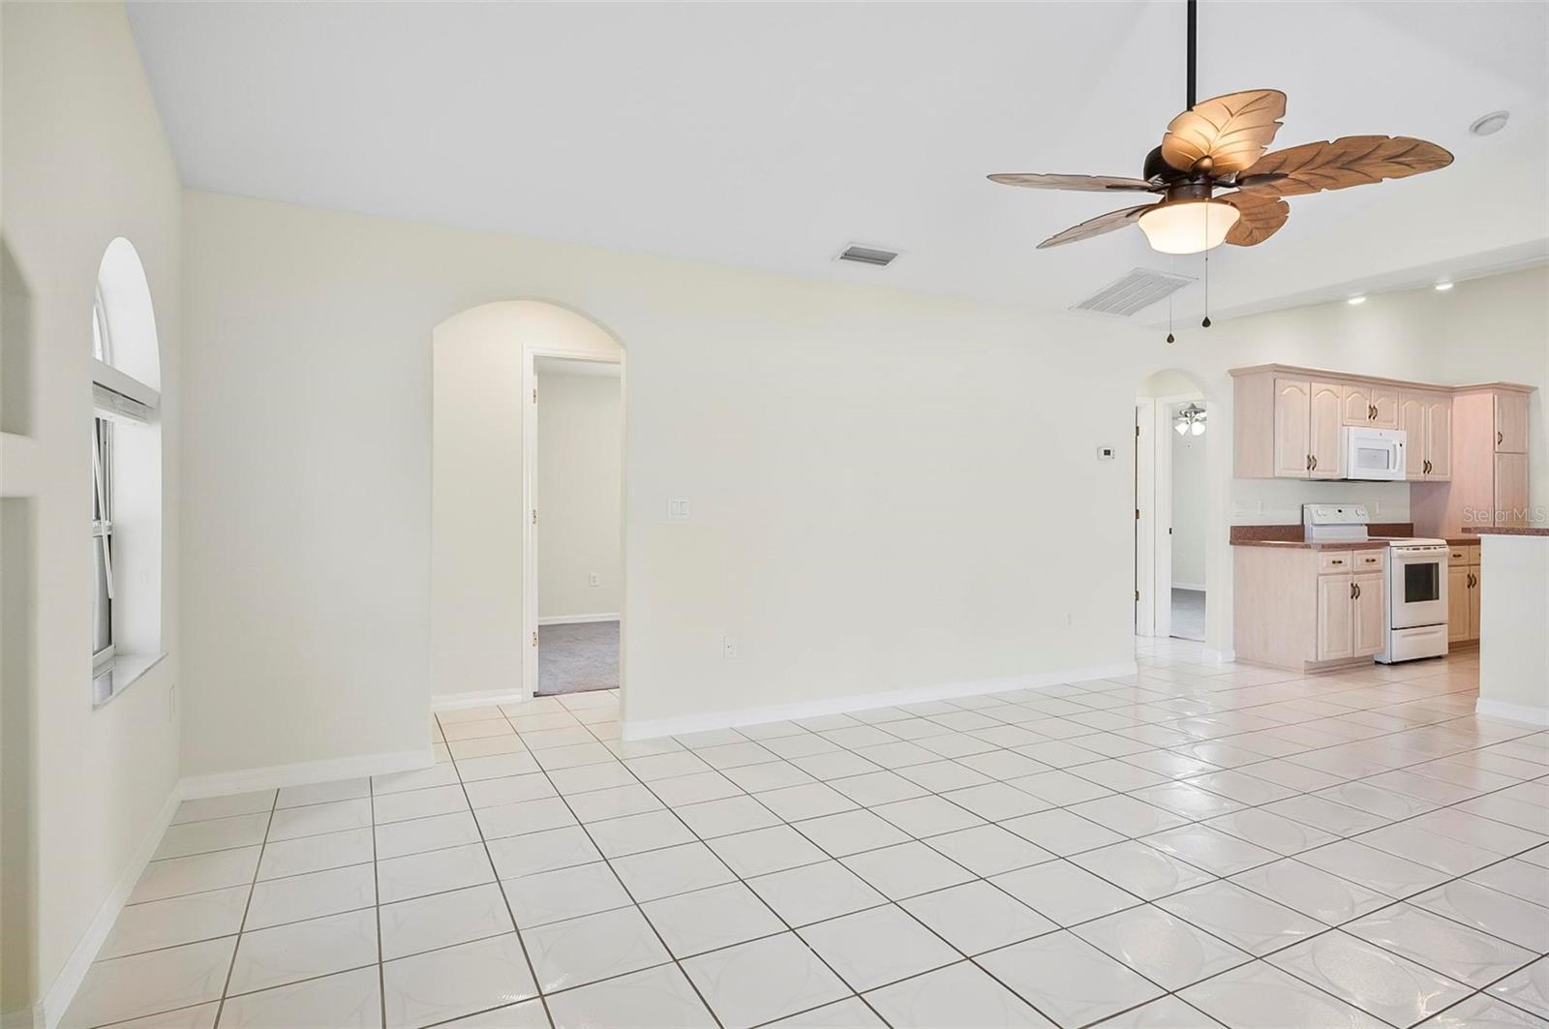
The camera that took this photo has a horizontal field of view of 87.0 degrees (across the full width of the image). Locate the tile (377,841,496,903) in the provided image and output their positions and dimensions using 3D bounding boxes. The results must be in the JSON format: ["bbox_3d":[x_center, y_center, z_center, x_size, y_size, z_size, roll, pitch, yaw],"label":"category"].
[{"bbox_3d":[-1.079,1.141,2.602,0.332,0.010,0.332,0,1,-27],"label":"tile"}]

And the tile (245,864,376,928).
[{"bbox_3d":[-1.361,1.127,2.414,0.327,0.010,0.324,0,1,-27],"label":"tile"}]

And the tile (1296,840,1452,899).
[{"bbox_3d":[1.918,1.141,2.627,0.332,0.010,0.332,0,1,-27],"label":"tile"}]

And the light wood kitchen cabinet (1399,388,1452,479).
[{"bbox_3d":[5.236,-0.634,6.776,0.800,0.735,0.320,0,1,-27],"label":"light wood kitchen cabinet"}]

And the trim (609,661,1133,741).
[{"bbox_3d":[0.887,1.067,4.859,3.645,0.090,0.016,0,1,-27],"label":"trim"}]

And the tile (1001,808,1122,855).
[{"bbox_3d":[1.029,1.141,2.930,0.332,0.010,0.326,0,1,-27],"label":"tile"}]

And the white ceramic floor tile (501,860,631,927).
[{"bbox_3d":[-0.619,1.128,2.425,0.327,0.010,0.324,0,1,-27],"label":"white ceramic floor tile"}]

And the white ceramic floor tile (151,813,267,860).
[{"bbox_3d":[-1.980,1.138,2.893,0.332,0.010,0.332,0,1,-27],"label":"white ceramic floor tile"}]

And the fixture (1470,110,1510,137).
[{"bbox_3d":[3.288,-1.780,3.745,0.146,0.038,0.146,0,-14,-27],"label":"fixture"}]

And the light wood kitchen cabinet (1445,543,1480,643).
[{"bbox_3d":[5.391,0.640,6.755,0.754,0.825,0.602,0,1,-27],"label":"light wood kitchen cabinet"}]

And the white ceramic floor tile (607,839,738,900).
[{"bbox_3d":[-0.327,1.141,2.612,0.332,0.010,0.332,0,1,-27],"label":"white ceramic floor tile"}]

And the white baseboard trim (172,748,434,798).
[{"bbox_3d":[-1.902,1.068,3.381,0.895,0.090,0.015,0,1,-27],"label":"white baseboard trim"}]

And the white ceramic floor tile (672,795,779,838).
[{"bbox_3d":[-0.174,1.123,3.024,0.327,0.010,0.324,0,1,-27],"label":"white ceramic floor tile"}]

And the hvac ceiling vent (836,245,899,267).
[{"bbox_3d":[0.504,-1.349,4.297,0.310,0.020,0.155,0,-14,-27],"label":"hvac ceiling vent"}]

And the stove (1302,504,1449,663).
[{"bbox_3d":[4.684,0.514,6.389,0.770,1.170,0.660,0,1,-27],"label":"stove"}]

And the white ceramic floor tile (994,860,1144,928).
[{"bbox_3d":[0.865,1.129,2.442,0.327,0.010,0.324,0,1,-27],"label":"white ceramic floor tile"}]

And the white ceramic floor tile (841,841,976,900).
[{"bbox_3d":[0.428,1.146,2.628,0.333,0.010,0.330,0,1,-27],"label":"white ceramic floor tile"}]

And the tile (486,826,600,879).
[{"bbox_3d":[-0.778,1.142,2.759,0.333,0.010,0.330,0,1,-27],"label":"tile"}]

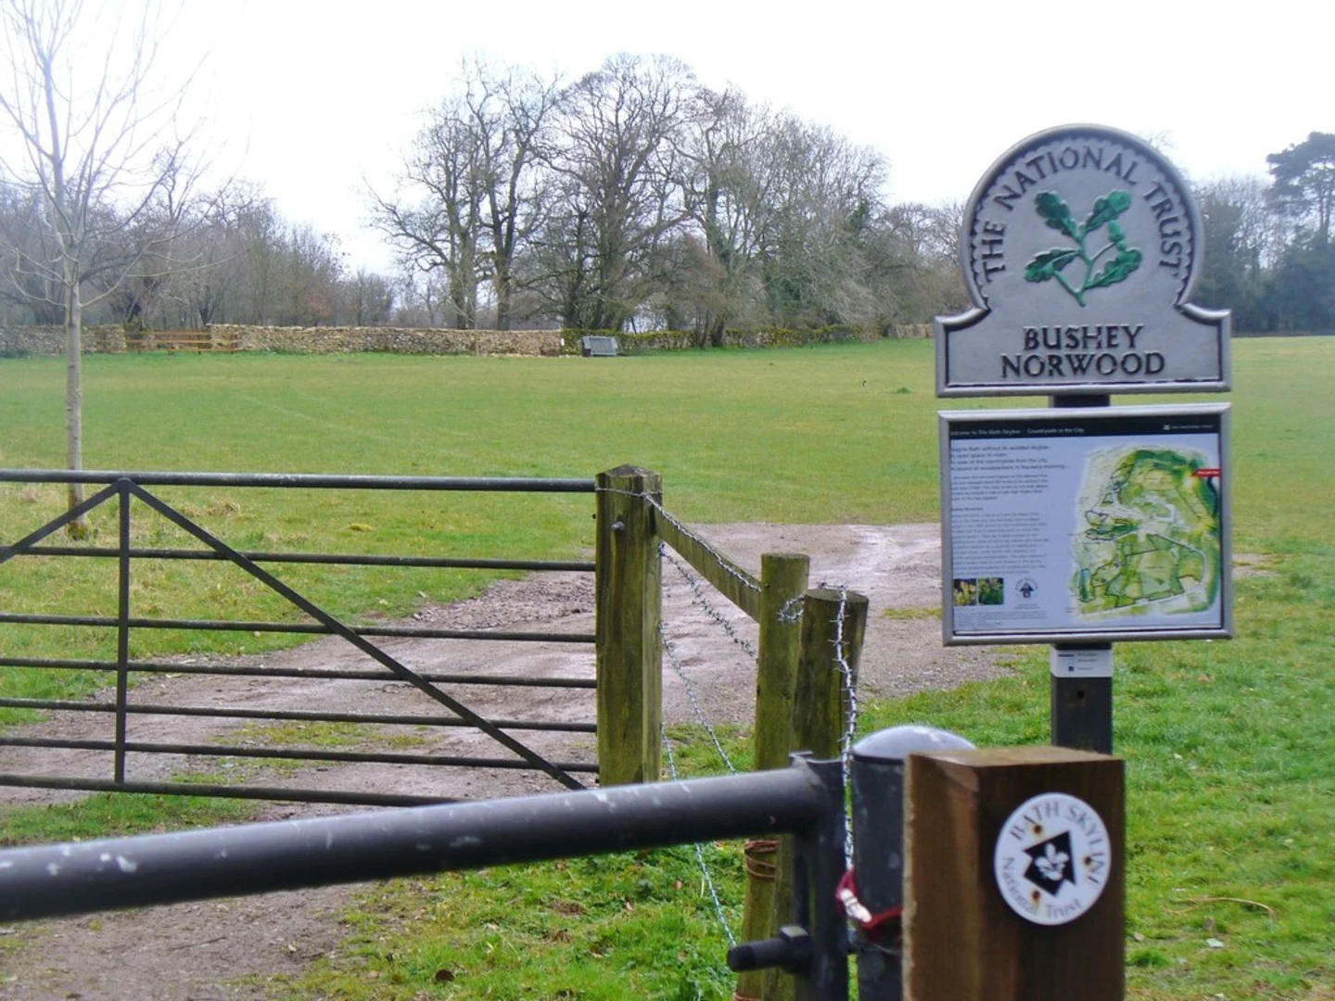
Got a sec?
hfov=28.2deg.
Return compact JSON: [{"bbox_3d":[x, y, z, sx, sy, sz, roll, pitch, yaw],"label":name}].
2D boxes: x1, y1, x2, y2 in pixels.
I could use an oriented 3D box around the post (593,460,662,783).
[{"bbox_3d":[-0.129,0.524,8.939,0.168,1.270,0.168,1,4,21],"label":"post"}]

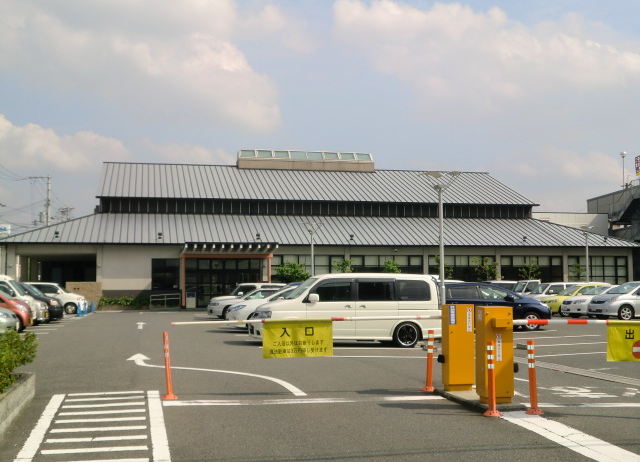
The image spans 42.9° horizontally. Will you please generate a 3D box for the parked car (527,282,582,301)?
[{"bbox_3d":[12.386,3.601,42.999,3.450,1.640,1.500,1,-4,-15],"label":"parked car"}]

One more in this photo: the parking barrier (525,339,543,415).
[{"bbox_3d":[2.399,1.627,9.117,0.210,0.825,0.210,0,-4,-12],"label":"parking barrier"}]

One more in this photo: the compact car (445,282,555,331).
[{"bbox_3d":[5.347,2.526,27.398,4.570,1.590,1.700,0,-4,-12],"label":"compact car"}]

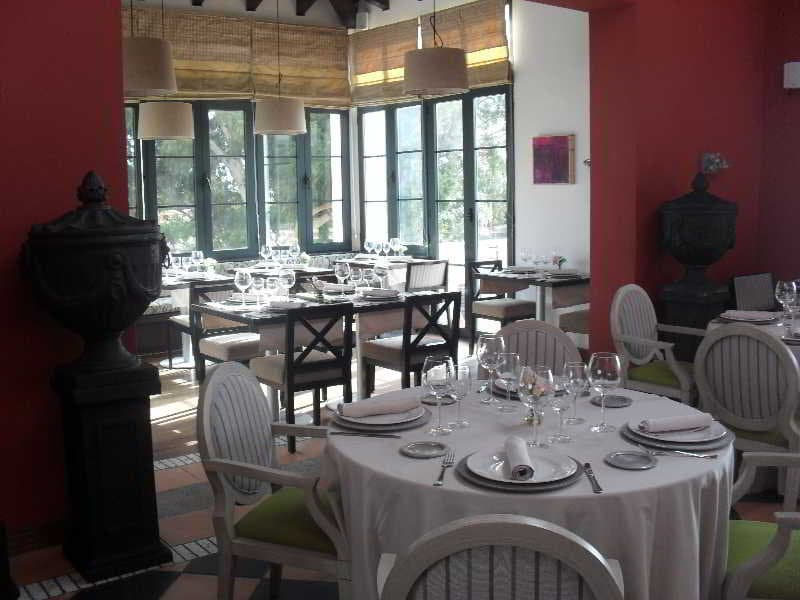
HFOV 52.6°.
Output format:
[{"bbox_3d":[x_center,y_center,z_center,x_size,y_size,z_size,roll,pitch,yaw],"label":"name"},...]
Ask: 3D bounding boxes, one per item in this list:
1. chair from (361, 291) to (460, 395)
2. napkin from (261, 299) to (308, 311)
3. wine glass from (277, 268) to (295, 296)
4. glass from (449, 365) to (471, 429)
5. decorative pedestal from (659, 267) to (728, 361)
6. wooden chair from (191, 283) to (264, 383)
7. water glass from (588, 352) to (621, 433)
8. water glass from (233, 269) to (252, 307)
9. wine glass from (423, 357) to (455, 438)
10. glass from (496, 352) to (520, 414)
[{"bbox_3d":[0.090,0.354,5.428,0.430,0.845,0.500,-6,9,-33],"label":"chair"},{"bbox_3d":[-0.699,0.027,4.898,0.270,0.055,0.070,-5,8,-25],"label":"napkin"},{"bbox_3d":[-0.747,-0.089,5.343,0.100,0.214,0.100,-1,8,0],"label":"wine glass"},{"bbox_3d":[0.187,0.302,2.539,0.069,0.183,0.069,-1,8,0],"label":"glass"},{"bbox_3d":[1.995,0.307,5.470,0.330,0.790,0.330,-7,9,-35],"label":"decorative pedestal"},{"bbox_3d":[-1.200,0.327,5.837,0.430,0.845,0.500,-6,9,-34],"label":"wooden chair"},{"bbox_3d":[0.621,0.281,2.461,0.096,0.228,0.096,-1,8,0],"label":"water glass"},{"bbox_3d":[-1.048,-0.080,5.390,0.107,0.228,0.107,-1,8,0],"label":"water glass"},{"bbox_3d":[0.117,0.291,2.472,0.095,0.226,0.095,-1,8,0],"label":"wine glass"},{"bbox_3d":[0.355,0.263,2.659,0.080,0.192,0.080,-1,8,0],"label":"glass"}]

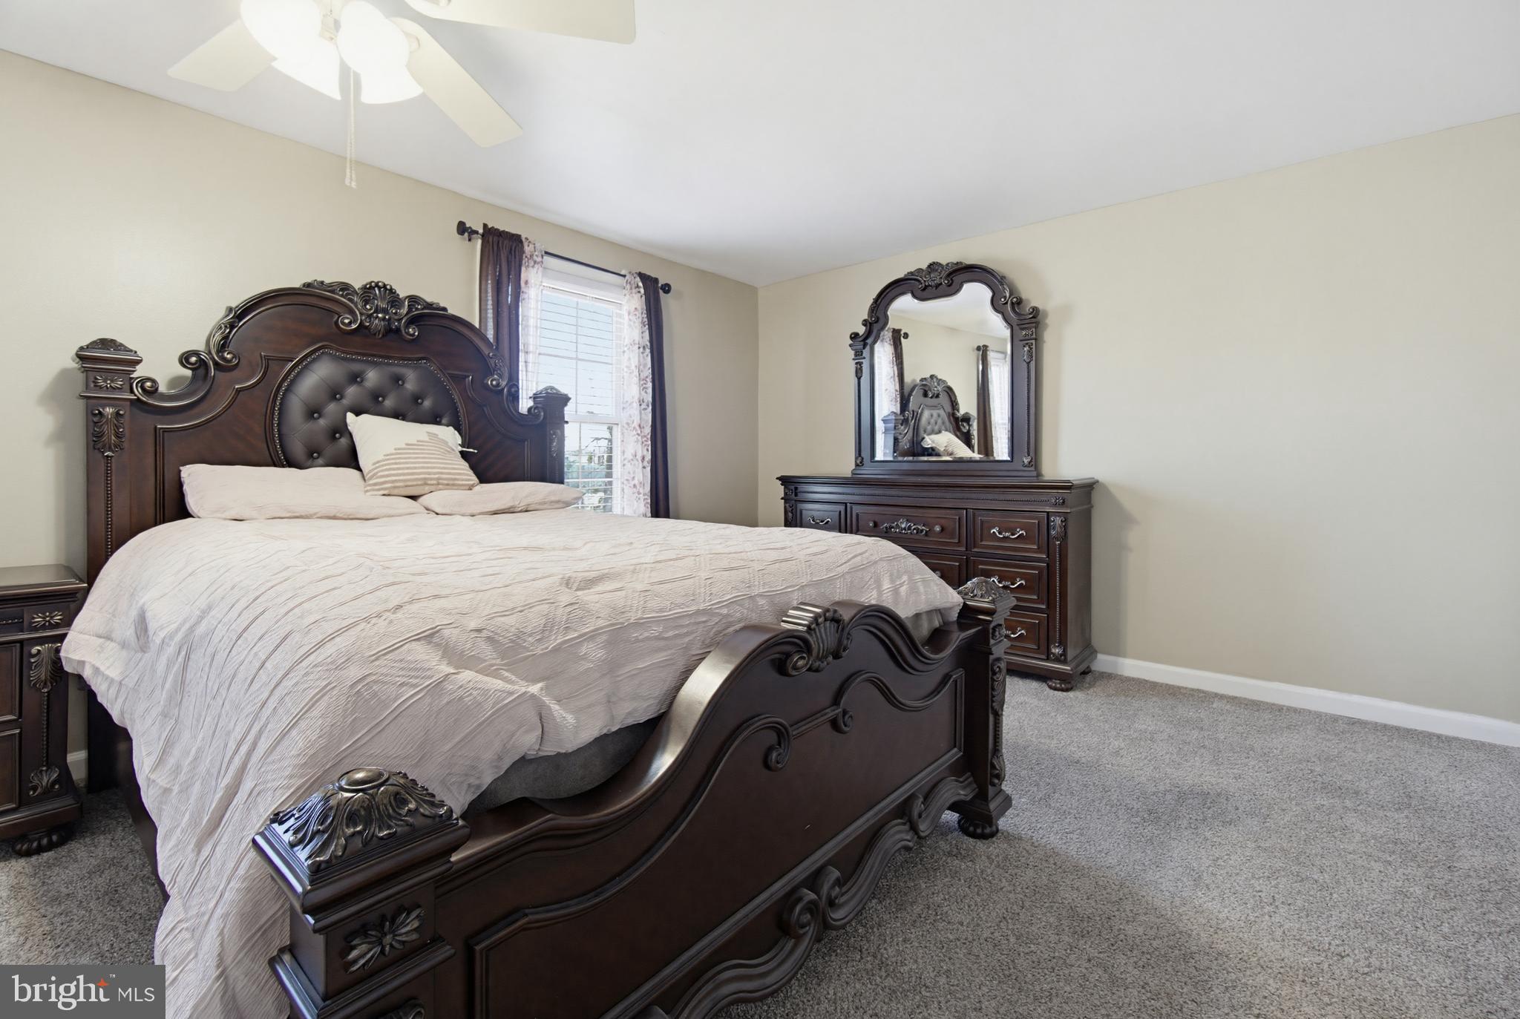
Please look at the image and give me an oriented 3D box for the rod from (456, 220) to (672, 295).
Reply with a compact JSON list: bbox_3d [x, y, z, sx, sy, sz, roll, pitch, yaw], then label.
[{"bbox_3d":[-1.044,-1.396,3.605,0.100,0.075,1.370,2,3,40],"label":"rod"}]

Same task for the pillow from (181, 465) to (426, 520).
[{"bbox_3d":[-1.659,-0.069,2.340,0.430,0.190,0.670,2,3,40],"label":"pillow"}]

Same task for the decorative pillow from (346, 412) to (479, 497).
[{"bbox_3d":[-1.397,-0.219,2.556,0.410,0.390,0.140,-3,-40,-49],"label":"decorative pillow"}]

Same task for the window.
[{"bbox_3d":[-1.154,-0.557,3.629,0.100,1.550,0.900,2,3,40],"label":"window"}]

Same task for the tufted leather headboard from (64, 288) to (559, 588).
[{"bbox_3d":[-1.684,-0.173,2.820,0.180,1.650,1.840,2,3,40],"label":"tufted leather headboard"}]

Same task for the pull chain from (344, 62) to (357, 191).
[{"bbox_3d":[-0.915,-0.866,1.420,0.022,0.290,0.028,2,3,40],"label":"pull chain"}]

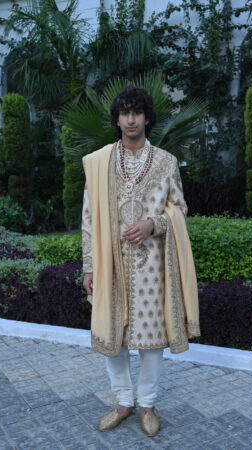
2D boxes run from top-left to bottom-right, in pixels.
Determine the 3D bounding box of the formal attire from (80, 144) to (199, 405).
[{"bbox_3d":[0.079,0.278,2.553,0.622,1.421,0.380,1,7,2],"label":"formal attire"}]

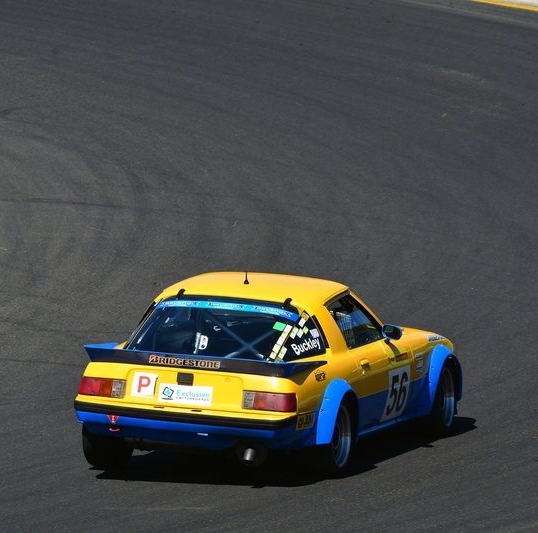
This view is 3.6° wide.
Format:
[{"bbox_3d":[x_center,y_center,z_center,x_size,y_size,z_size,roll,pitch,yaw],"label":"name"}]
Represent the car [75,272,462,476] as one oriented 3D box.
[{"bbox_3d":[0.010,0.655,58.493,1.780,1.220,4.260,1,6,18],"label":"car"}]

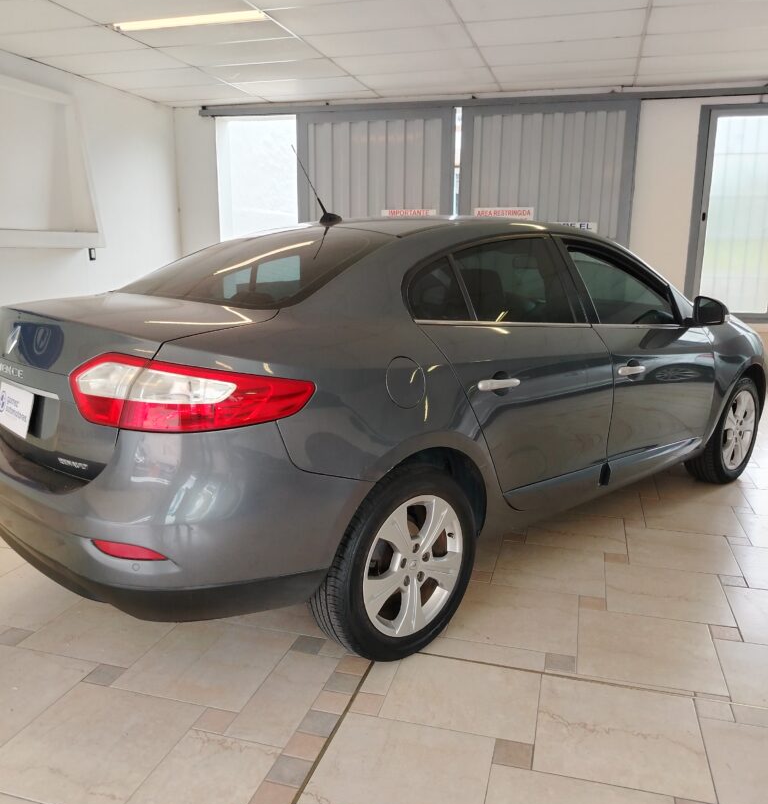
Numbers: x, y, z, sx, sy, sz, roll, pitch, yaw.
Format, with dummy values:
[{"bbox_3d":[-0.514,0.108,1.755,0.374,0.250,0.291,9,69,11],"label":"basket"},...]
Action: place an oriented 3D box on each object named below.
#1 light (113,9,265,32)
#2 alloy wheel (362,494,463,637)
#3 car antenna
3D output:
[{"bbox_3d":[-1.340,-2.610,4.869,1.180,0.060,0.170,4,13,16],"label":"light"},{"bbox_3d":[0.061,0.527,2.392,0.467,0.467,0.170,-11,16,-42],"label":"alloy wheel"},{"bbox_3d":[-0.269,-0.874,2.884,0.250,0.295,0.060,-11,16,-42],"label":"car antenna"}]

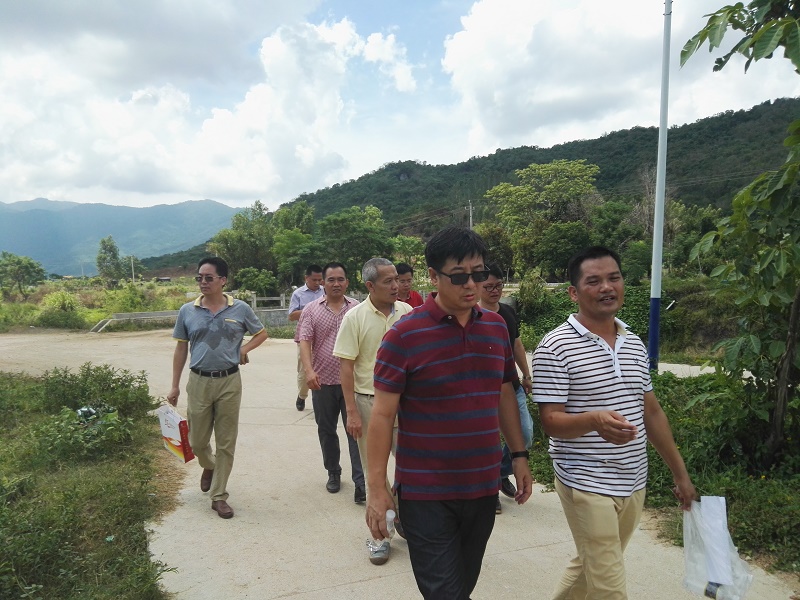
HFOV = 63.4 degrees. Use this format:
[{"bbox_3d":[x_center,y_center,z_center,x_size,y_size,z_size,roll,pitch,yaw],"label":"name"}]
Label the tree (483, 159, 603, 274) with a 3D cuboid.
[{"bbox_3d":[11.753,-6.675,53.000,9.600,9.800,8.500,1,2,0],"label":"tree"}]

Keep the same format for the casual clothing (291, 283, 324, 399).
[{"bbox_3d":[-1.026,0.475,7.500,0.500,1.340,0.400,0,3,-18],"label":"casual clothing"}]

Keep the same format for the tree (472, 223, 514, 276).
[{"bbox_3d":[7.225,-3.825,50.000,3.300,4.300,3.200,1,2,0],"label":"tree"}]

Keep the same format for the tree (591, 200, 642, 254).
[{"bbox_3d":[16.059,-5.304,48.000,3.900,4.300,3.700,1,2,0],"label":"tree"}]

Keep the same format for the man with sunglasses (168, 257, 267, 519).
[{"bbox_3d":[-1.235,0.559,4.414,0.660,1.709,0.520,0,2,-13],"label":"man with sunglasses"}]

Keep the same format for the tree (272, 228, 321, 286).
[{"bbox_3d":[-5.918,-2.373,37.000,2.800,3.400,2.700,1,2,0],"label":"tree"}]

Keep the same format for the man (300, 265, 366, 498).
[{"bbox_3d":[-0.489,0.571,4.654,0.540,1.679,0.520,0,2,-16],"label":"man"}]

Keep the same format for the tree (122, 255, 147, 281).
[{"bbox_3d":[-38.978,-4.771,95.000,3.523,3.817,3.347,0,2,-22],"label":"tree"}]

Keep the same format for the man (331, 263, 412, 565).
[{"bbox_3d":[-0.107,0.598,3.784,0.520,1.701,0.580,-1,3,-27],"label":"man"}]

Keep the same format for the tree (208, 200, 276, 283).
[{"bbox_3d":[-10.223,-3.797,42.000,4.400,5.500,4.200,1,2,0],"label":"tree"}]

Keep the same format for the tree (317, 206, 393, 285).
[{"bbox_3d":[-3.496,-4.299,52.000,6.107,6.429,5.802,0,2,-4],"label":"tree"}]

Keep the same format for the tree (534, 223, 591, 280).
[{"bbox_3d":[14.565,-4.347,58.000,5.199,5.199,4.939,1,2,14],"label":"tree"}]

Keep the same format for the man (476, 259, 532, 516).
[{"bbox_3d":[0.609,0.588,4.400,0.580,1.680,0.480,0,2,-13],"label":"man"}]

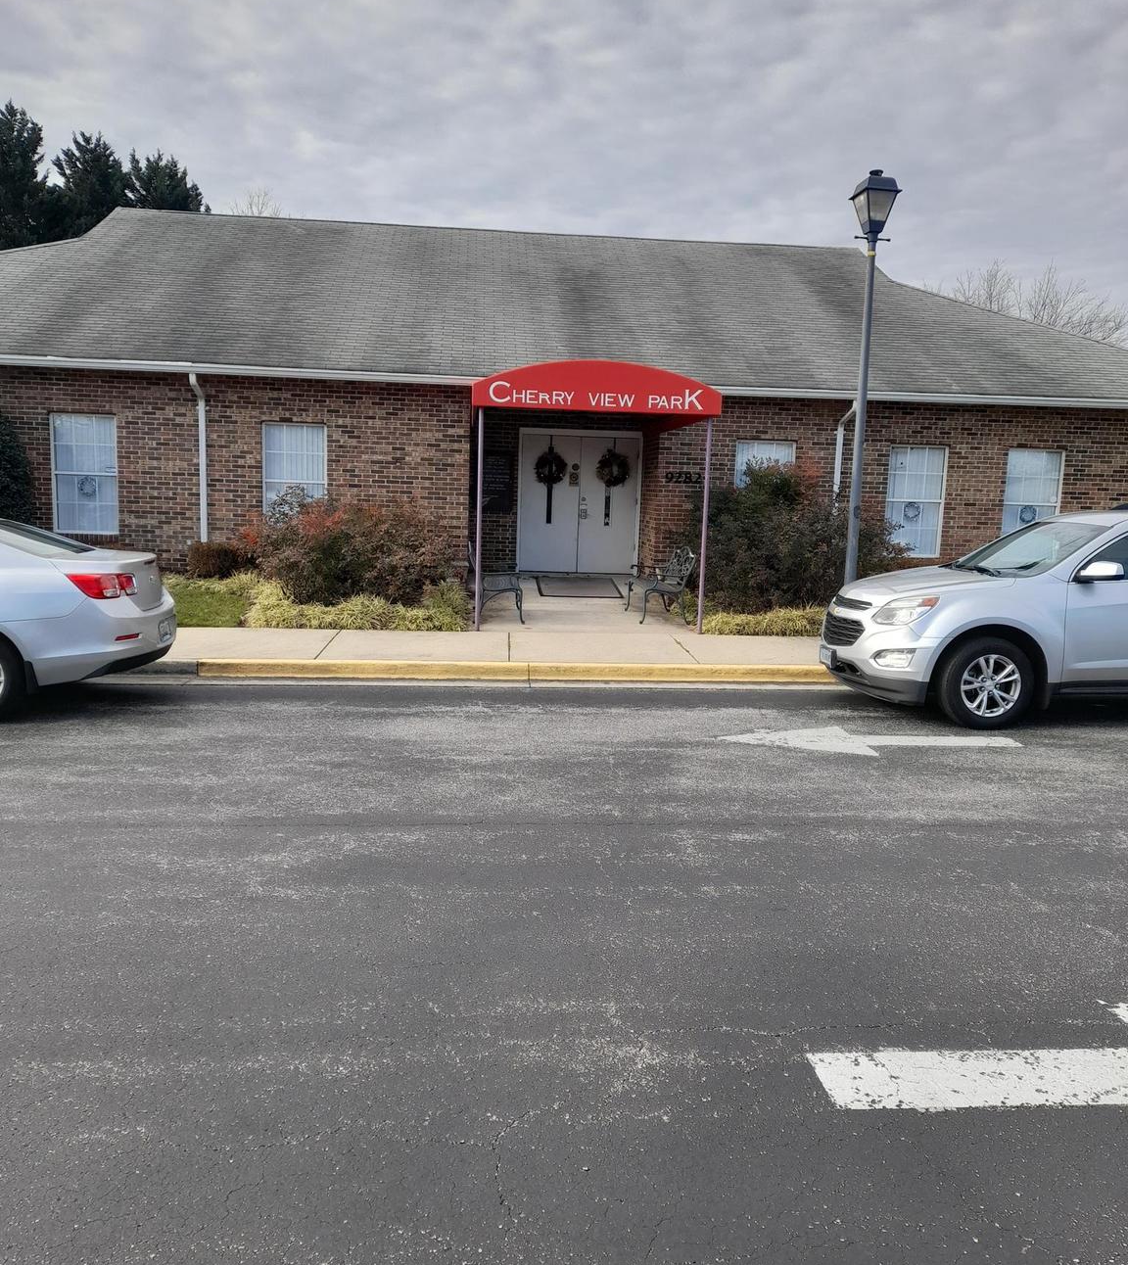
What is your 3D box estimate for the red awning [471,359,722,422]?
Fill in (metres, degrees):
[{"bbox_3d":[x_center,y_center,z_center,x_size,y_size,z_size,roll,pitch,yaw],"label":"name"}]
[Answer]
[{"bbox_3d":[0.218,-2.885,13.524,2.720,0.580,3.750,1,7,-5],"label":"red awning"}]

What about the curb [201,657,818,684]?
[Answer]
[{"bbox_3d":[-0.352,0.360,10.204,6.050,0.140,0.210,1,7,-5],"label":"curb"}]

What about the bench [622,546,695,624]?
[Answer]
[{"bbox_3d":[1.185,-0.613,13.283,0.630,0.870,1.230,1,7,-5],"label":"bench"}]

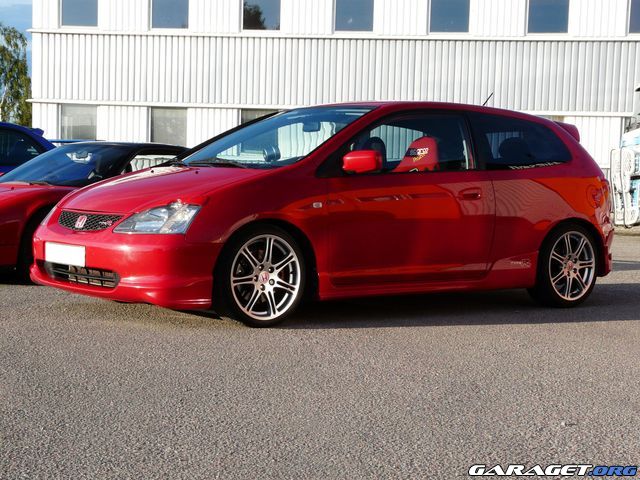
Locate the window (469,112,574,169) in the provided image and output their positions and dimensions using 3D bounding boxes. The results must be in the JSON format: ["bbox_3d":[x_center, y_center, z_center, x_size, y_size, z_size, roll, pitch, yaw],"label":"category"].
[{"bbox_3d":[1.353,-0.649,7.983,1.075,0.399,0.080,-1,-17,-42],"label":"window"}]

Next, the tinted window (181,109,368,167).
[{"bbox_3d":[-0.315,-0.674,7.546,1.020,0.110,1.360,-29,21,-32],"label":"tinted window"}]

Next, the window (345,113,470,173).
[{"bbox_3d":[0.538,-0.608,7.294,1.120,0.443,0.070,-1,-18,-38],"label":"window"}]

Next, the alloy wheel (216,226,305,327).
[{"bbox_3d":[-0.356,0.199,6.657,0.610,0.610,0.210,-1,4,-38],"label":"alloy wheel"}]

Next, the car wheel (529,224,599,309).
[{"bbox_3d":[1.680,0.170,8.225,0.610,0.610,0.210,-1,4,-38],"label":"car wheel"}]

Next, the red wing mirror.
[{"bbox_3d":[0.247,-0.452,6.878,0.140,0.145,0.210,-1,4,-38],"label":"red wing mirror"}]

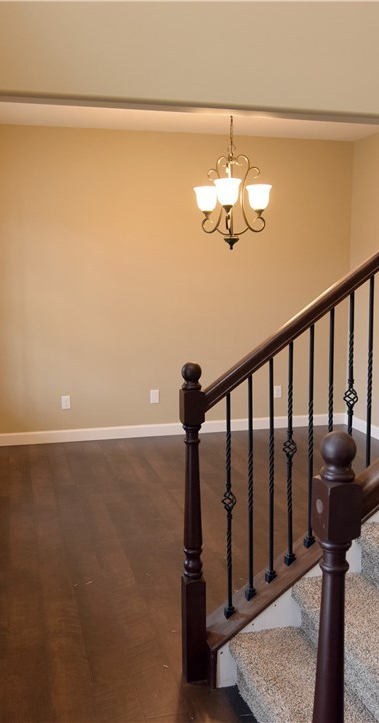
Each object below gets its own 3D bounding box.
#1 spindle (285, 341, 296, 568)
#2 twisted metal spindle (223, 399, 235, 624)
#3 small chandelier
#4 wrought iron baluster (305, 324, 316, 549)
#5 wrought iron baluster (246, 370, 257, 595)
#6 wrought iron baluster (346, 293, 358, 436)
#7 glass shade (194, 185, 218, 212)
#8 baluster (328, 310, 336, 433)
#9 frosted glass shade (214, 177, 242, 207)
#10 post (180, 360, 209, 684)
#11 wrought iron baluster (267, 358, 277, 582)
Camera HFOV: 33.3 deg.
[{"bbox_3d":[0.398,0.366,2.478,0.048,0.895,0.048,-3,9,-15],"label":"spindle"},{"bbox_3d":[0.154,0.561,2.437,0.048,0.895,0.048,-3,9,-15],"label":"twisted metal spindle"},{"bbox_3d":[0.265,-1.164,3.991,0.500,0.889,0.500,-1,8,0],"label":"small chandelier"},{"bbox_3d":[0.479,0.301,2.491,0.032,0.895,0.032,-3,9,-15],"label":"wrought iron baluster"},{"bbox_3d":[0.228,0.482,2.383,0.032,0.873,0.032,-3,9,-15],"label":"wrought iron baluster"},{"bbox_3d":[0.641,0.172,2.518,0.048,0.895,0.048,-3,9,-15],"label":"wrought iron baluster"},{"bbox_3d":[0.108,-1.045,4.058,0.160,0.150,0.160,-1,8,0],"label":"glass shade"},{"bbox_3d":[0.560,0.237,2.505,0.032,0.895,0.032,-3,9,-15],"label":"baluster"},{"bbox_3d":[0.229,-1.017,3.797,0.160,0.150,0.160,-1,8,0],"label":"frosted glass shade"},{"bbox_3d":[0.015,0.623,2.406,0.074,1.238,0.074,-3,9,-15],"label":"post"},{"bbox_3d":[0.307,0.420,2.396,0.032,0.873,0.032,-3,9,-15],"label":"wrought iron baluster"}]

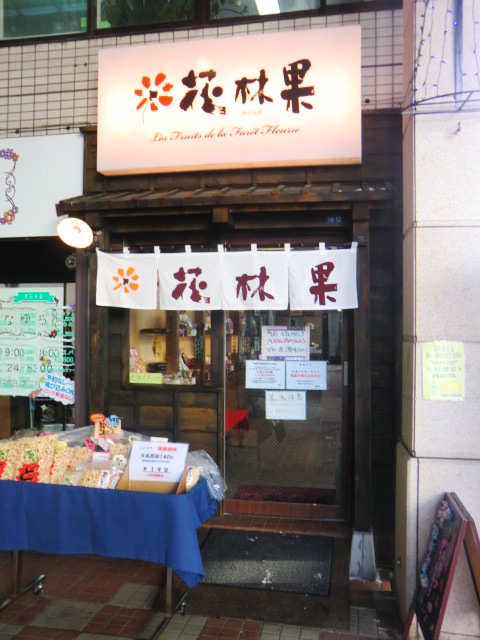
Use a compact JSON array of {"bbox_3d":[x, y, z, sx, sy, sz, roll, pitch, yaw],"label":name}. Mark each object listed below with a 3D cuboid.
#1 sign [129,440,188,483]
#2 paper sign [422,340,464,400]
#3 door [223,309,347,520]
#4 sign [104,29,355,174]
[{"bbox_3d":[-0.416,0.736,2.770,0.297,0.210,0.010,0,-21,10],"label":"sign"},{"bbox_3d":[1.053,0.264,2.770,0.210,0.297,0.010,0,-1,10],"label":"paper sign"},{"bbox_3d":[0.338,0.453,3.998,0.934,2.030,0.040,0,-1,10],"label":"door"},{"bbox_3d":[-0.095,-1.454,3.636,1.788,0.847,0.130,0,-1,10],"label":"sign"}]

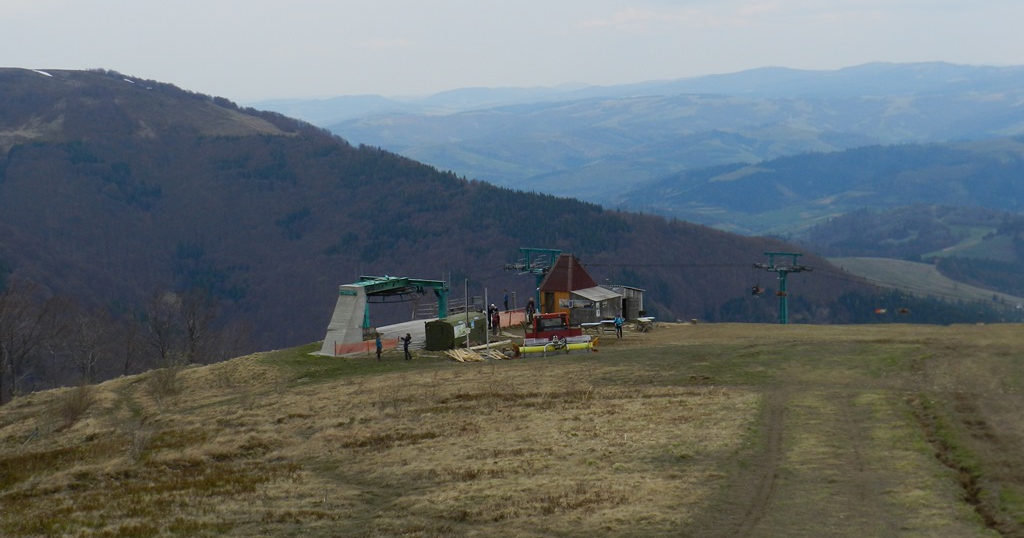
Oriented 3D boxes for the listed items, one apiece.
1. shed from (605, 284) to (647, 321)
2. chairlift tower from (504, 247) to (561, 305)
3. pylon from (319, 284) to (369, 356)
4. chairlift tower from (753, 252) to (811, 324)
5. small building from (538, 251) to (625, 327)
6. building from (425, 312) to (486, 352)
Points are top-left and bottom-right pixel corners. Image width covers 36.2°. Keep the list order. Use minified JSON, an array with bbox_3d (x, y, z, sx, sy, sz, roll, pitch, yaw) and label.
[{"bbox_3d":[8.241,2.383,117.969,2.500,2.650,2.800,3,9,37],"label":"shed"},{"bbox_3d":[2.355,1.013,124.317,4.300,5.200,3.800,3,9,37],"label":"chairlift tower"},{"bbox_3d":[-11.489,3.413,107.487,1.600,4.450,3.000,3,9,37],"label":"pylon"},{"bbox_3d":[27.843,2.485,160.500,4.400,8.200,3.800,3,9,37],"label":"chairlift tower"},{"bbox_3d":[5.129,1.256,117.476,5.350,5.200,3.800,3,9,37],"label":"small building"},{"bbox_3d":[-3.813,4.175,108.852,2.350,2.100,4.200,3,8,33],"label":"building"}]

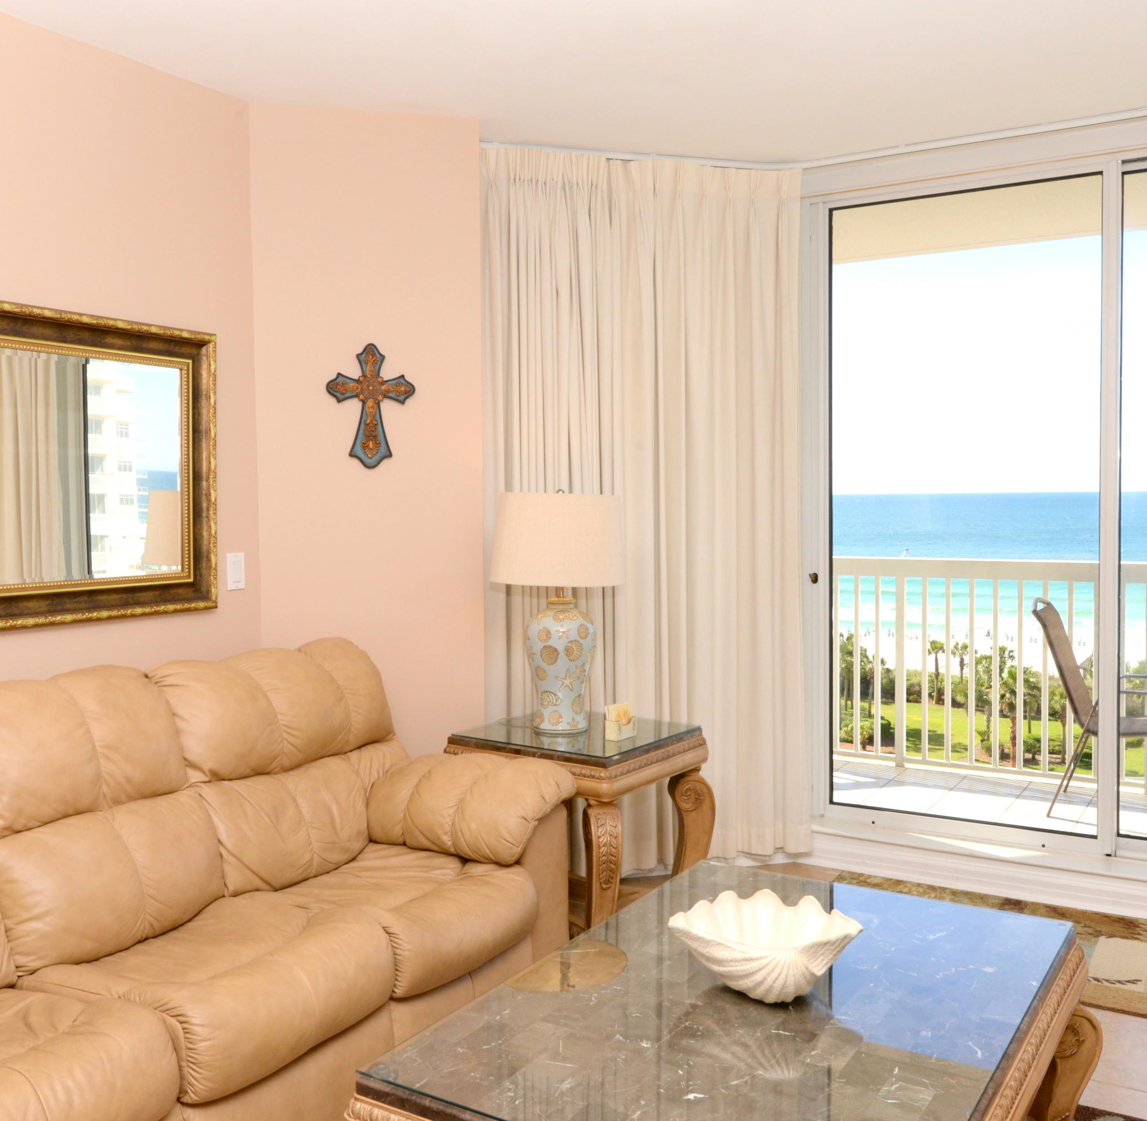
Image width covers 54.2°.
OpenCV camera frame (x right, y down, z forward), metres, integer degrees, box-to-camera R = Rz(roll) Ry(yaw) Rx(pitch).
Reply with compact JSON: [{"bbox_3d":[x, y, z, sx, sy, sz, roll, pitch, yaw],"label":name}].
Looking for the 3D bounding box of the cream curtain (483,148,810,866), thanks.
[{"bbox_3d":[0.266,-0.160,3.963,1.217,2.460,0.170,-1,3,-16],"label":"cream curtain"}]

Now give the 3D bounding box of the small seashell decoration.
[{"bbox_3d":[0.372,0.735,2.187,0.345,0.145,0.235,-1,3,-9],"label":"small seashell decoration"}]

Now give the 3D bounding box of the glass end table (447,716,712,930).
[{"bbox_3d":[0.019,0.873,3.539,0.644,0.681,0.598,1,4,36],"label":"glass end table"}]

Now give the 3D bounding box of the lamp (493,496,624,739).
[{"bbox_3d":[-0.045,0.157,3.521,0.419,0.753,0.419,-1,3,-1],"label":"lamp"}]

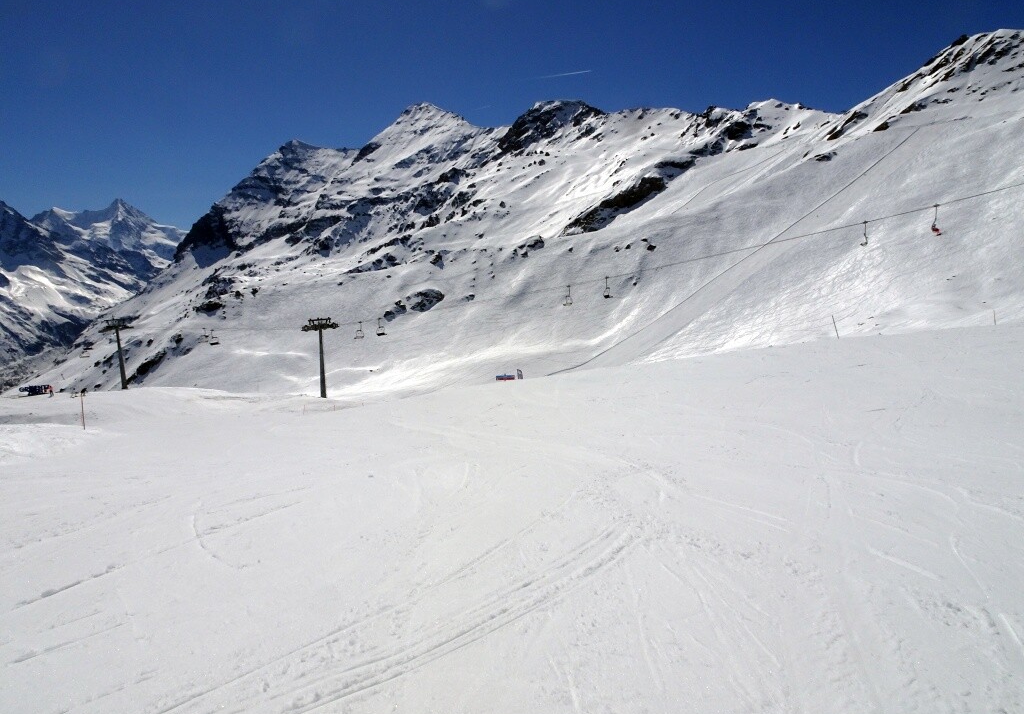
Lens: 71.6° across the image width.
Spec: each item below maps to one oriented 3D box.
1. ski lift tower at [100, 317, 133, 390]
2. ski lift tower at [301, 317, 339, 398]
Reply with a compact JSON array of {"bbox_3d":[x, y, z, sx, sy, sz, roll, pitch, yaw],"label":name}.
[{"bbox_3d":[-87.570,-0.650,159.000,4.300,15.790,5.200,-5,1,29],"label":"ski lift tower"},{"bbox_3d":[-34.710,0.200,130.000,4.200,14.630,5.200,0,4,29],"label":"ski lift tower"}]

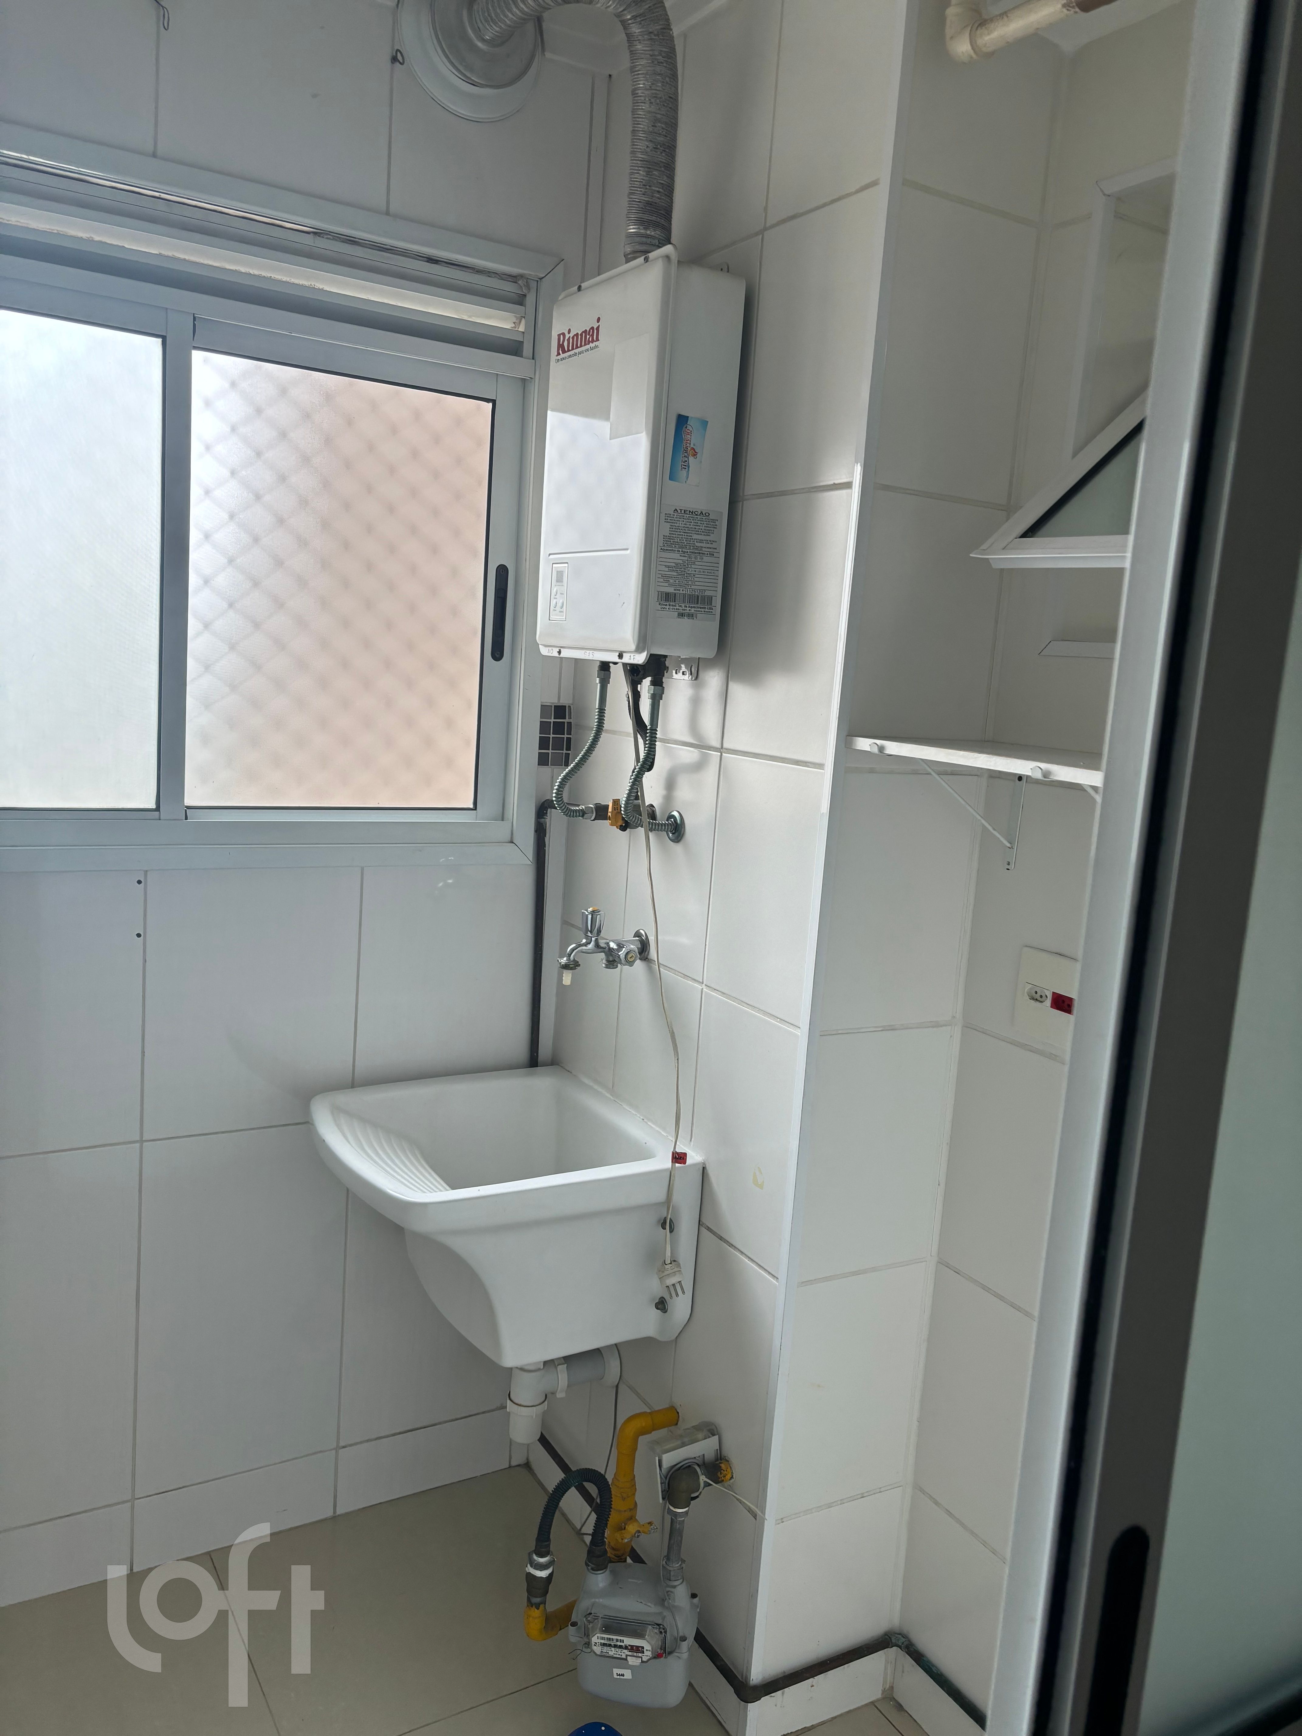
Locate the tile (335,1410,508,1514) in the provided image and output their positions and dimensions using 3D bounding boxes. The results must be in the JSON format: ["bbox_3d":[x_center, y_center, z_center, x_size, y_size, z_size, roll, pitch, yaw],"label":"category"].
[{"bbox_3d":[-0.410,1.077,2.378,0.330,0.126,0.012,-1,10,-30],"label":"tile"}]

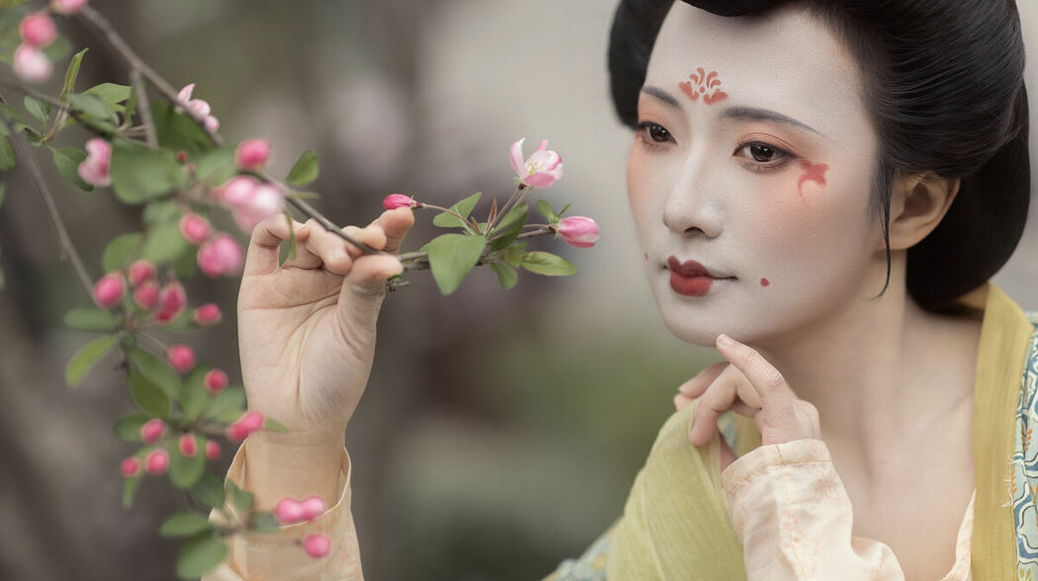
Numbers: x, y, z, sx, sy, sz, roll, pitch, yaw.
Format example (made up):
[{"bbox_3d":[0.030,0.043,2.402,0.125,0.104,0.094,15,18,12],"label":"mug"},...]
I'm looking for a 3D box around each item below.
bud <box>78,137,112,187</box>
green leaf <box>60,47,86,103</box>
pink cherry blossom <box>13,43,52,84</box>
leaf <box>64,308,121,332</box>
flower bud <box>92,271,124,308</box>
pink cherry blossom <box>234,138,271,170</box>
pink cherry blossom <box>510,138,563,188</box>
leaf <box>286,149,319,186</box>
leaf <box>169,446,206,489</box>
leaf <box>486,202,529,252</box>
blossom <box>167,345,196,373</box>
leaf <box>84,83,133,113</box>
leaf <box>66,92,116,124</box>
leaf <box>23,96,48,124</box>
[{"bbox_3d":[-0.216,-0.066,1.250,0.020,0.025,0.019,1,2,22],"label":"bud"},{"bbox_3d":[-0.230,-0.111,1.270,0.007,0.031,0.007,25,0,32],"label":"green leaf"},{"bbox_3d":[-0.234,-0.109,1.180,0.018,0.018,0.017,6,6,0],"label":"pink cherry blossom"},{"bbox_3d":[-0.207,0.014,1.190,0.027,0.013,0.005,0,-41,-6],"label":"leaf"},{"bbox_3d":[-0.200,0.000,1.190,0.015,0.018,0.015,-14,6,0],"label":"flower bud"},{"bbox_3d":[-0.130,-0.067,1.200,0.017,0.016,0.015,11,6,0],"label":"pink cherry blossom"},{"bbox_3d":[0.009,-0.067,1.290,0.028,0.026,0.027,17,19,-16],"label":"pink cherry blossom"},{"bbox_3d":[-0.109,-0.062,1.230,0.011,0.021,0.005,37,0,30],"label":"leaf"},{"bbox_3d":[-0.161,0.085,1.190,0.018,0.024,0.011,0,2,0],"label":"leaf"},{"bbox_3d":[-0.006,-0.033,1.285,0.014,0.033,0.014,41,11,0],"label":"leaf"},{"bbox_3d":[-0.164,0.033,1.190,0.012,0.012,0.014,-1,24,-33],"label":"blossom"},{"bbox_3d":[-0.208,-0.098,1.240,0.026,0.005,0.014,-6,45,-8],"label":"leaf"},{"bbox_3d":[-0.210,-0.090,1.200,0.025,0.014,0.014,11,16,0],"label":"leaf"},{"bbox_3d":[-0.255,-0.095,1.290,0.012,0.018,0.010,-35,0,0],"label":"leaf"}]

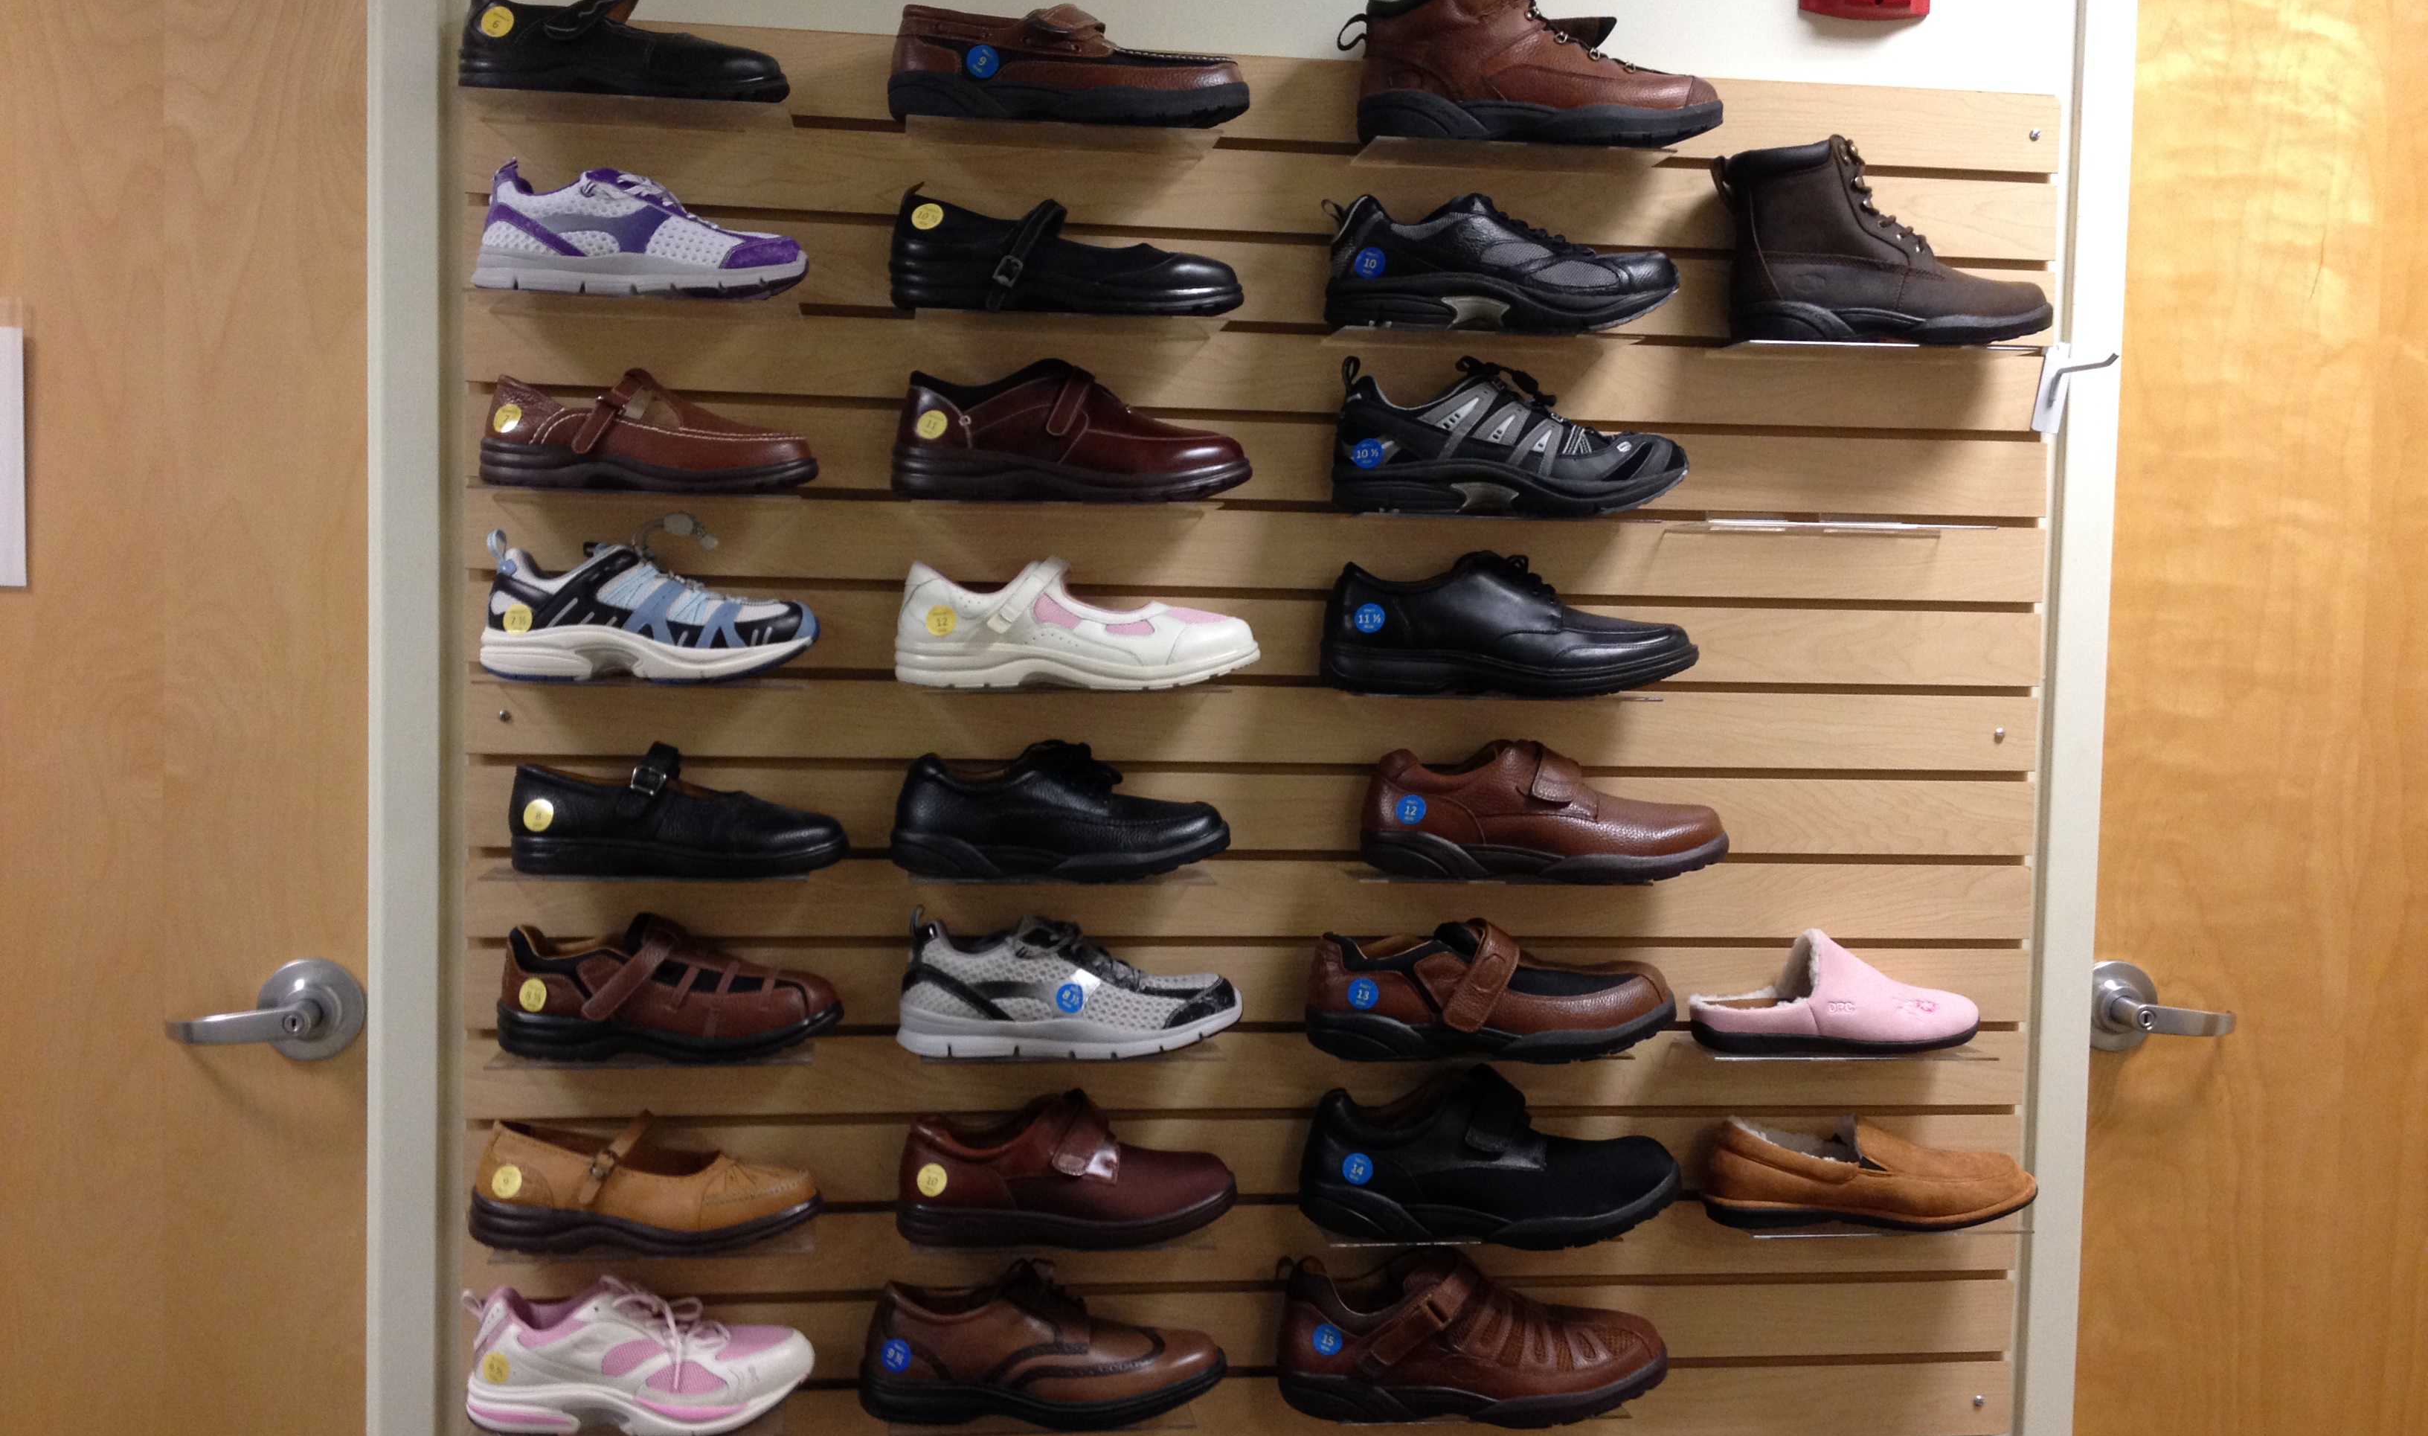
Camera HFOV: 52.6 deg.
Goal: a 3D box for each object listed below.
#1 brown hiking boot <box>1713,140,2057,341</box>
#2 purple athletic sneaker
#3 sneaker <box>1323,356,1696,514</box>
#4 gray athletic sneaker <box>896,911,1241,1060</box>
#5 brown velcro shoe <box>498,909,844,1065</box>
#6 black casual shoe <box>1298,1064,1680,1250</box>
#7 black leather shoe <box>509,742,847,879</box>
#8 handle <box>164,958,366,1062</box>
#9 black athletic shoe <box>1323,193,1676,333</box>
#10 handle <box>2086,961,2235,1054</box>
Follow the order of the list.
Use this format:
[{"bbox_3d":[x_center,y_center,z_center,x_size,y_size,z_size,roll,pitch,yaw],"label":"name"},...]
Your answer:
[{"bbox_3d":[0.577,-0.409,2.109,0.306,0.181,0.112,1,3,-8],"label":"brown hiking boot"},{"bbox_3d":[-0.460,-0.391,1.972,0.261,0.114,0.100,1,3,-8],"label":"purple athletic sneaker"},{"bbox_3d":[0.254,-0.239,2.095,0.306,0.136,0.112,1,3,-6],"label":"sneaker"},{"bbox_3d":[-0.120,0.222,2.072,0.288,0.117,0.108,1,3,-6],"label":"gray athletic sneaker"},{"bbox_3d":[-0.448,0.219,2.023,0.279,0.118,0.100,1,3,-7],"label":"brown velcro shoe"},{"bbox_3d":[0.238,0.368,2.110,0.335,0.143,0.120,1,3,-7],"label":"black casual shoe"},{"bbox_3d":[-0.440,0.073,2.023,0.267,0.103,0.093,1,3,-6],"label":"black leather shoe"},{"bbox_3d":[-0.793,0.251,2.048,0.152,0.089,0.071,1,3,-8],"label":"handle"},{"bbox_3d":[0.242,-0.381,2.068,0.304,0.120,0.110,1,3,-7],"label":"black athletic shoe"},{"bbox_3d":[0.882,0.275,2.285,0.147,0.087,0.062,1,3,-7],"label":"handle"}]

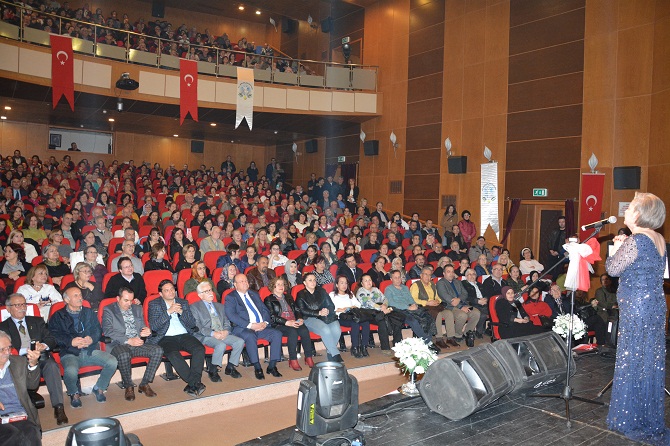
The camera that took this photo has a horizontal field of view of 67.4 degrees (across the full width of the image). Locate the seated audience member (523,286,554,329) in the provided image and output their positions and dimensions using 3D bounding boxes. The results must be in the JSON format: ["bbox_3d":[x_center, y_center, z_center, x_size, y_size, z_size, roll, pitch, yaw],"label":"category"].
[{"bbox_3d":[3.396,1.634,8.300,0.560,1.200,0.850,0,2,-19],"label":"seated audience member"}]

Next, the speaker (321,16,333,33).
[{"bbox_3d":[-0.247,-6.517,16.529,0.260,0.450,0.400,-1,3,-40],"label":"speaker"}]

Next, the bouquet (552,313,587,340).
[{"bbox_3d":[2.588,1.140,5.530,0.370,0.310,0.370,1,2,0],"label":"bouquet"}]

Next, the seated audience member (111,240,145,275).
[{"bbox_3d":[-3.335,0.895,8.150,0.560,1.240,0.820,0,3,-30],"label":"seated audience member"}]

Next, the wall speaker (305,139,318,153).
[{"bbox_3d":[-0.777,-2.574,16.900,0.300,0.430,0.400,-1,3,-40],"label":"wall speaker"}]

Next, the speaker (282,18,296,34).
[{"bbox_3d":[-1.628,-7.110,18.172,0.260,0.450,0.400,-1,3,-40],"label":"speaker"}]

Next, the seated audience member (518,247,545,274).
[{"bbox_3d":[3.913,1.136,9.900,0.580,1.240,0.820,1,2,-7],"label":"seated audience member"}]

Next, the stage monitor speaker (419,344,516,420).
[{"bbox_3d":[1.078,1.246,4.049,0.520,0.450,0.700,3,2,43],"label":"stage monitor speaker"}]

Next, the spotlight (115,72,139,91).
[{"bbox_3d":[-5.253,-3.575,12.714,0.520,0.430,0.450,1,2,-28],"label":"spotlight"}]

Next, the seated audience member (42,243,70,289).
[{"bbox_3d":[-4.184,0.924,7.600,0.550,1.200,0.820,-1,3,-34],"label":"seated audience member"}]

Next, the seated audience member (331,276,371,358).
[{"bbox_3d":[0.239,1.412,7.750,0.520,1.190,0.850,0,3,-27],"label":"seated audience member"}]

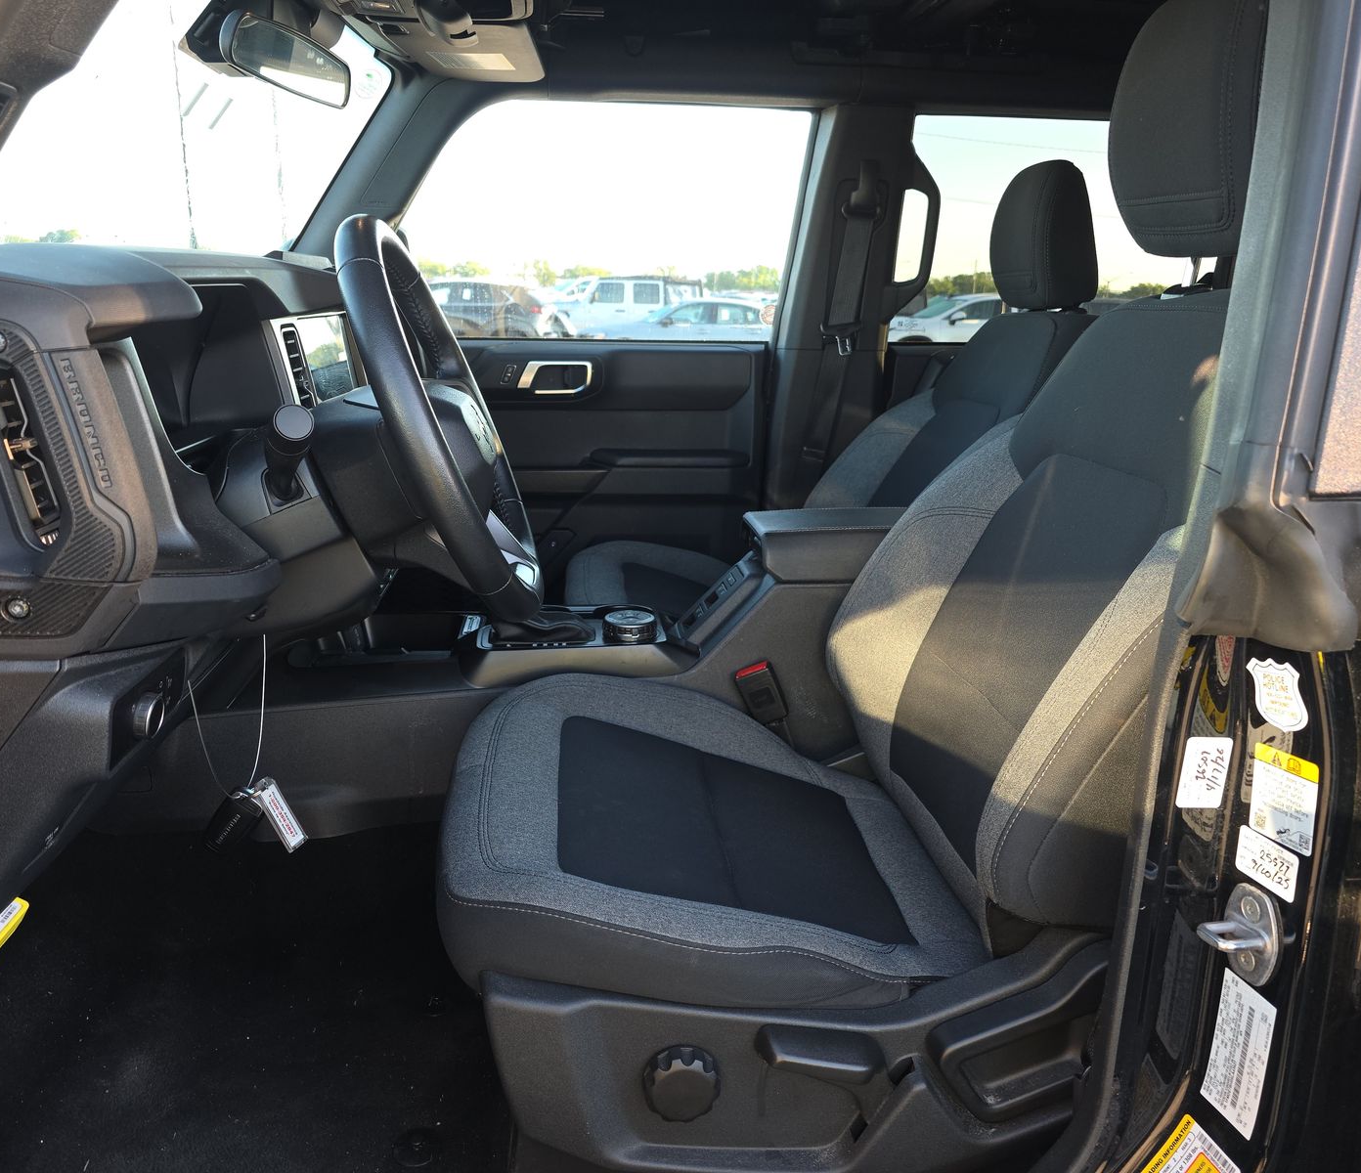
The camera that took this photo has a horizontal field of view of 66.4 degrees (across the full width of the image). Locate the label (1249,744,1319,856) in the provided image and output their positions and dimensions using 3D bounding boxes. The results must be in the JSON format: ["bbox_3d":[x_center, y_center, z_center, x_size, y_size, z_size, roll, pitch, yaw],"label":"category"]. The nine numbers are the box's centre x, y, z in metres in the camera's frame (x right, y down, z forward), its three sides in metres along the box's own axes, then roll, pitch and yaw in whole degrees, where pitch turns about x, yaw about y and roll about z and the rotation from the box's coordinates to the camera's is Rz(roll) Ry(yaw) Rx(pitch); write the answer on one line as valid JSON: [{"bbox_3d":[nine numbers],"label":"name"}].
[{"bbox_3d":[0.364,0.127,0.628,0.003,0.055,0.045,-4,11,-16],"label":"label"}]

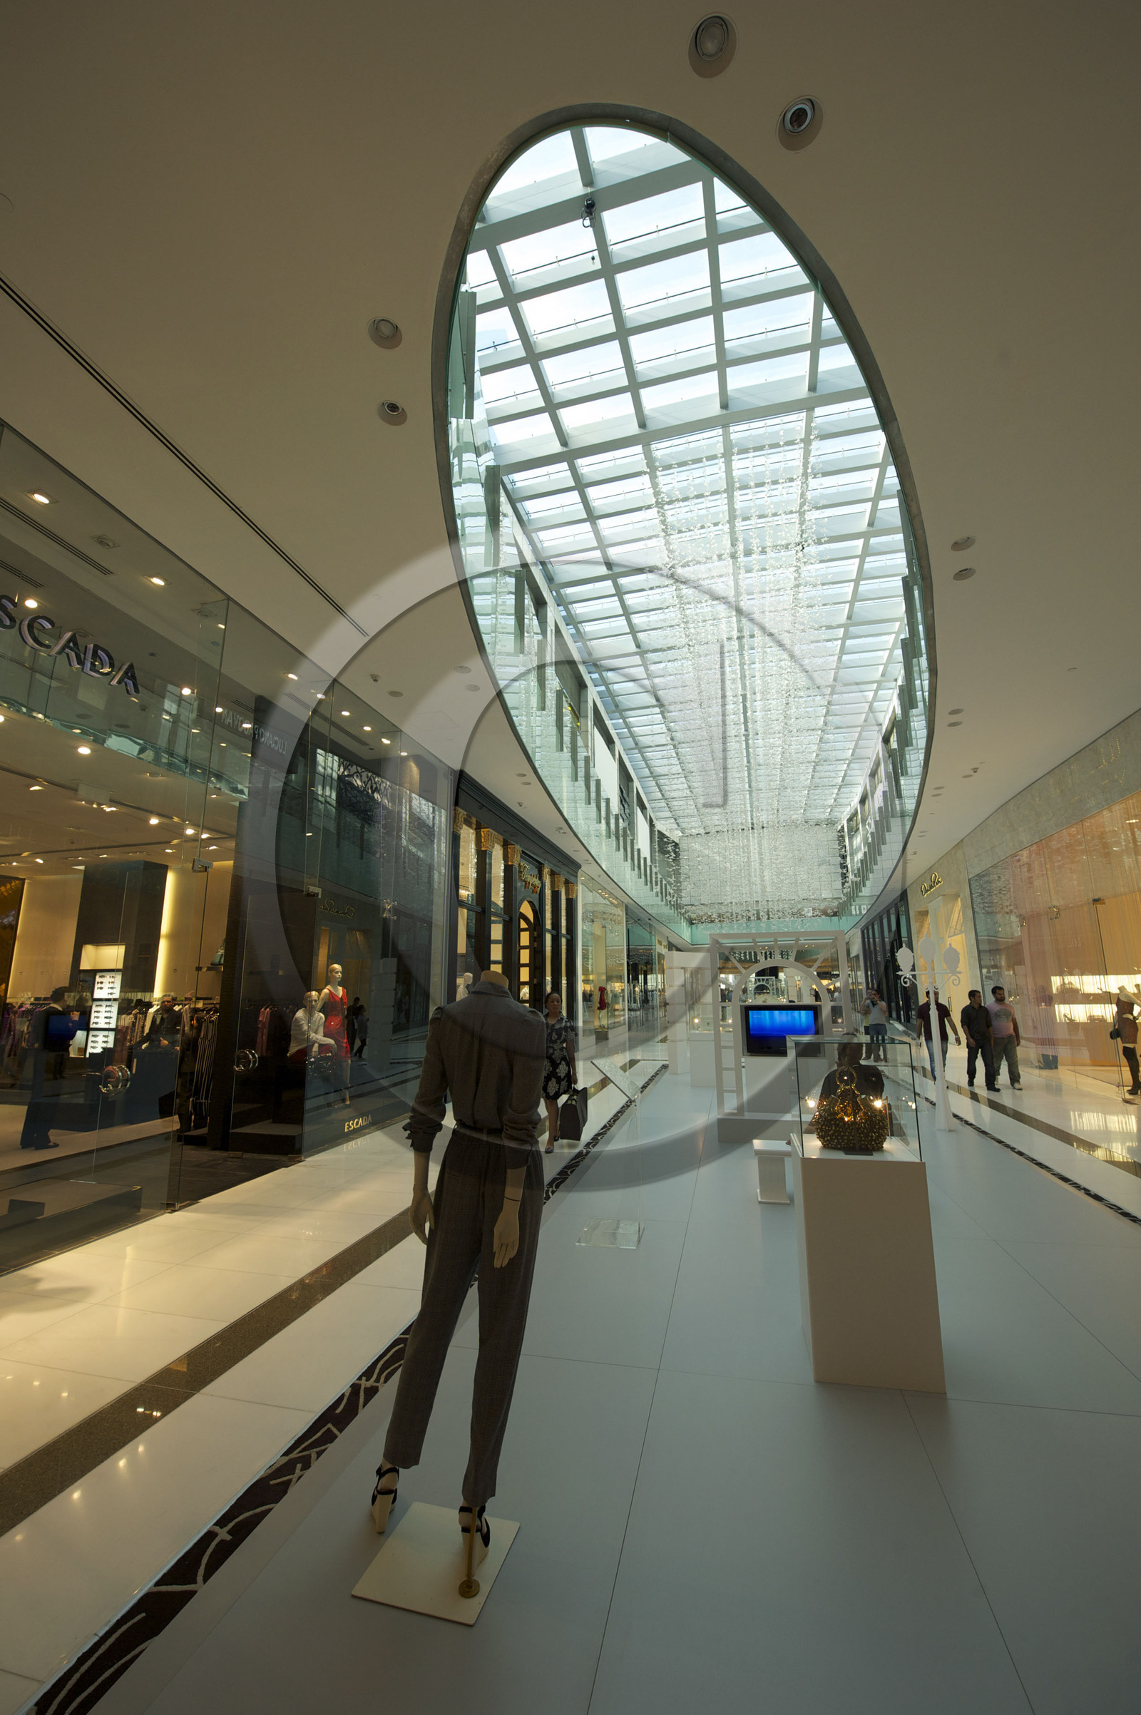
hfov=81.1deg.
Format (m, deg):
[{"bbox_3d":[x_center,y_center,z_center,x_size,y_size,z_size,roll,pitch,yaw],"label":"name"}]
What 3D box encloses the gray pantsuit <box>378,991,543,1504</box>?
[{"bbox_3d":[-0.331,1.164,2.210,0.500,1.492,0.334,-6,-13,24],"label":"gray pantsuit"}]

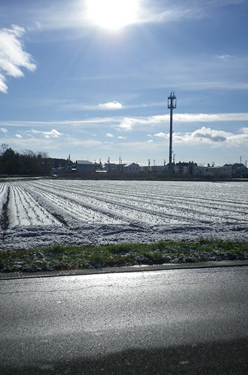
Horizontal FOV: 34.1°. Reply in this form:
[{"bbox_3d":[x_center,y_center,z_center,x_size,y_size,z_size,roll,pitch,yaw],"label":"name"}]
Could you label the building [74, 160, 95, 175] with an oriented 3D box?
[{"bbox_3d":[-20.204,-10.024,209.500,10.500,7.452,9.000,1,2,0],"label":"building"}]

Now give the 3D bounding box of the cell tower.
[{"bbox_3d":[22.458,-25.253,190.000,4.000,39.701,4.000,1,2,0],"label":"cell tower"}]

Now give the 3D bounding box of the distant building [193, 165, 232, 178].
[{"bbox_3d":[42.565,-7.623,194.500,18.500,5.967,9.000,1,2,0],"label":"distant building"}]

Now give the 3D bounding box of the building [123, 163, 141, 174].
[{"bbox_3d":[3.944,-9.102,204.500,8.700,6.429,9.000,1,2,0],"label":"building"}]

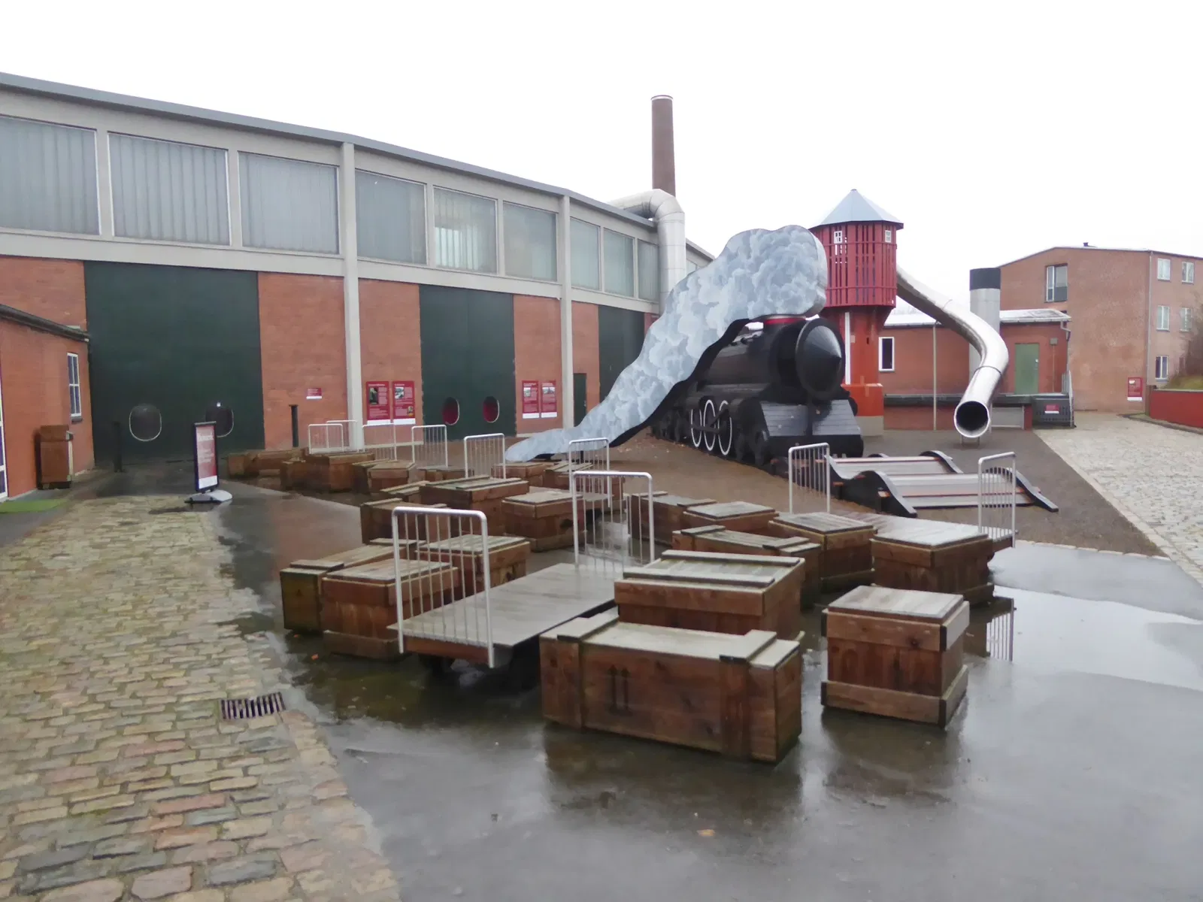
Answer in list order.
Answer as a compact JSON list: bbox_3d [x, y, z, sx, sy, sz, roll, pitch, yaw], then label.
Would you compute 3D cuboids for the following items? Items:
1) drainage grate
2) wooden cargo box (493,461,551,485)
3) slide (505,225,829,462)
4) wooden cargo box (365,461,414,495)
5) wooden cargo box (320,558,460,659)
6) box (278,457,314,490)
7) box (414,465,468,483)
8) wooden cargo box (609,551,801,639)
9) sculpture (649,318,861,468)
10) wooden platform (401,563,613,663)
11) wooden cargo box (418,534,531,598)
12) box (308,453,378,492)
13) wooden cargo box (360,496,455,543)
[{"bbox_3d":[-1.798,1.334,4.488,0.310,0.040,0.333,-3,4,-24],"label":"drainage grate"},{"bbox_3d":[-1.291,0.467,13.734,0.599,0.493,0.628,0,4,22],"label":"wooden cargo box"},{"bbox_3d":[1.182,-2.063,18.003,6.665,4.650,0.930,0,4,22],"label":"slide"},{"bbox_3d":[-3.104,0.484,12.921,0.558,0.473,0.744,-2,4,-6],"label":"wooden cargo box"},{"bbox_3d":[-1.335,0.992,5.544,0.562,0.486,0.621,1,4,31],"label":"wooden cargo box"},{"bbox_3d":[-5.044,0.397,15.491,1.180,0.451,0.378,-4,5,-36],"label":"box"},{"bbox_3d":[-2.658,0.492,14.380,0.392,0.431,1.167,-4,5,-38],"label":"box"},{"bbox_3d":[0.626,0.948,4.925,0.839,0.608,0.847,1,4,24],"label":"wooden cargo box"},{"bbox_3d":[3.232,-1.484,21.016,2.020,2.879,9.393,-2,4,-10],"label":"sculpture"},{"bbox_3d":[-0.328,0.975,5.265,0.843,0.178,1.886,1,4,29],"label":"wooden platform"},{"bbox_3d":[-0.934,0.923,6.411,0.573,0.493,0.629,1,4,29],"label":"wooden cargo box"},{"bbox_3d":[-4.293,0.334,14.531,0.791,0.601,0.791,-4,5,-38],"label":"box"},{"bbox_3d":[-2.070,0.802,9.261,1.146,0.431,0.381,2,5,40],"label":"wooden cargo box"}]

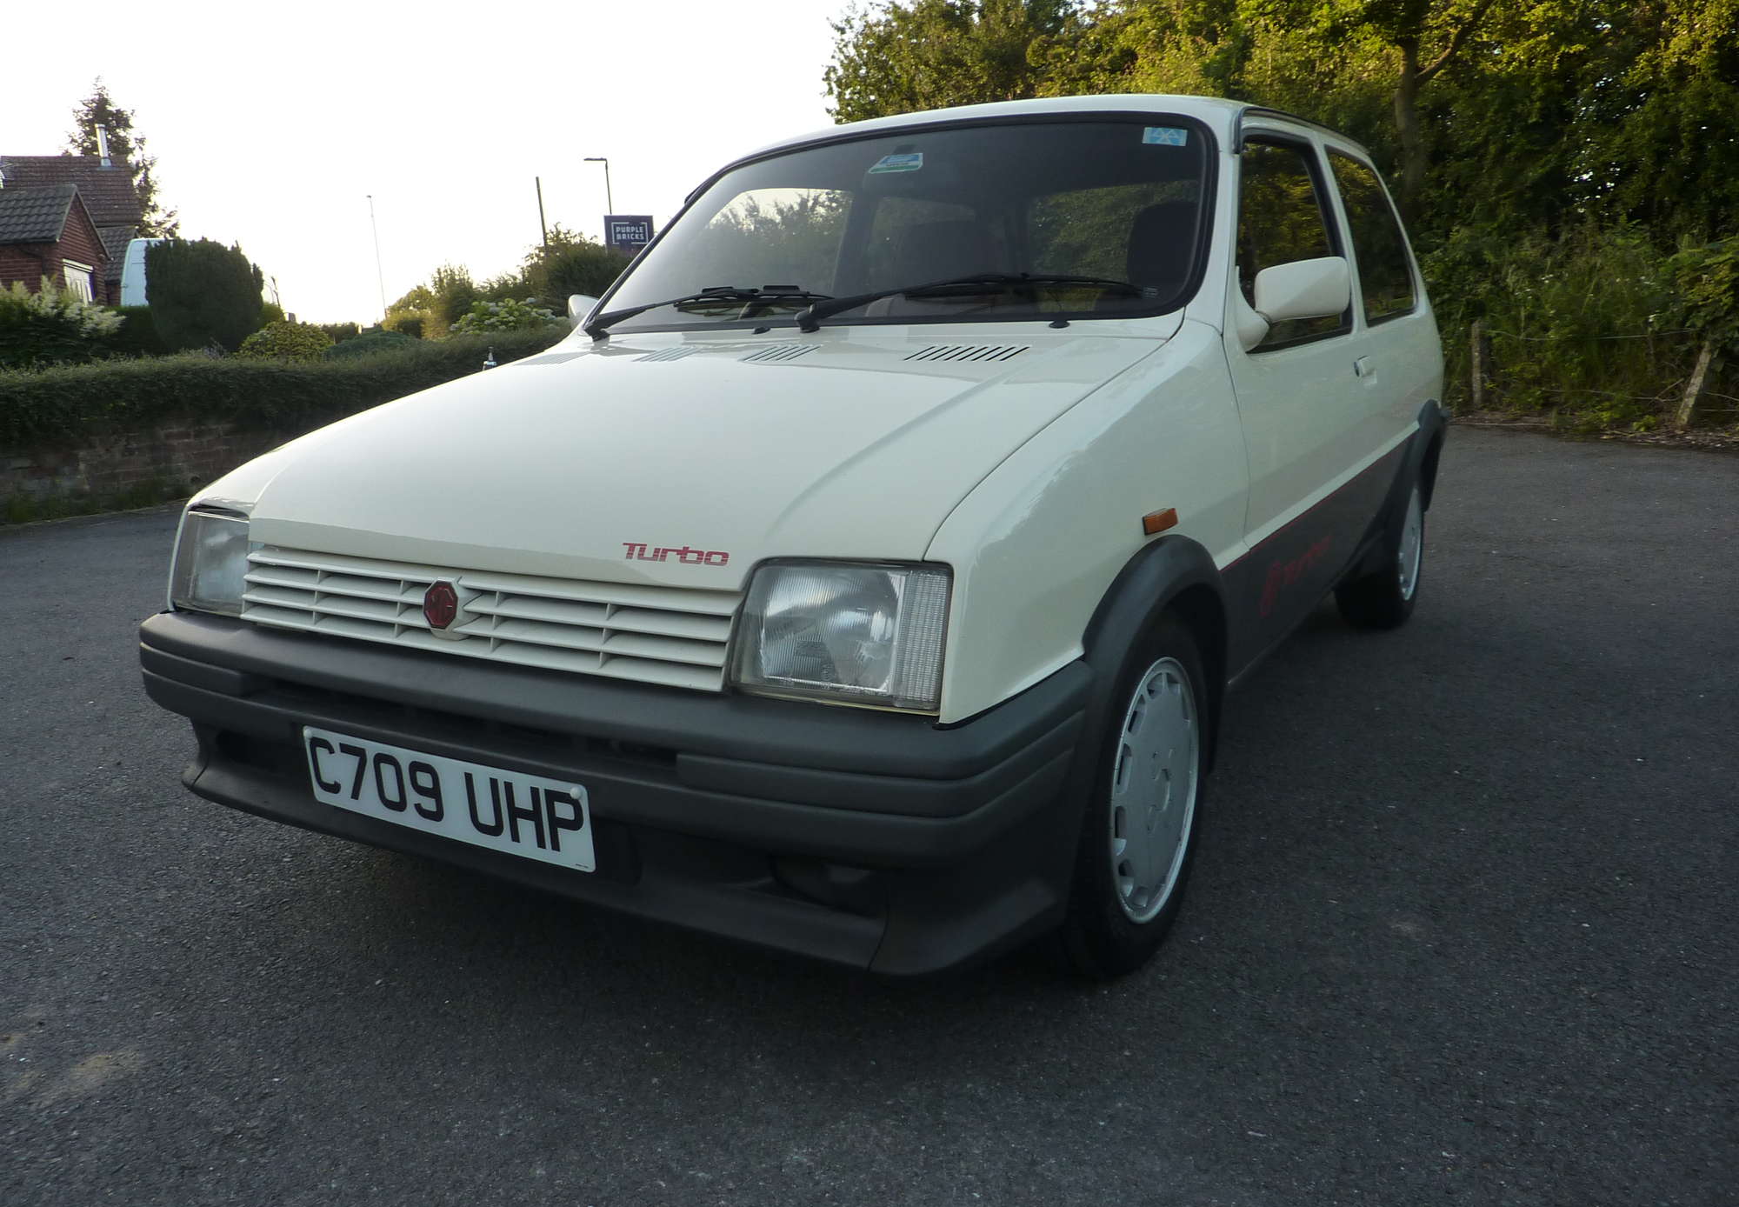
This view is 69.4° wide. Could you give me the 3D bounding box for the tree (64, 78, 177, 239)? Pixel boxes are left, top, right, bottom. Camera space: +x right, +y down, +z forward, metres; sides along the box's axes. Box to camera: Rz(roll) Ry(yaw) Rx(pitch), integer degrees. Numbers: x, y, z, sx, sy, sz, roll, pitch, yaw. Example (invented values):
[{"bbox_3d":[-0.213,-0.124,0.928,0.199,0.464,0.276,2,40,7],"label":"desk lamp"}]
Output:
[{"bbox_3d":[-21.478,-10.725,36.000,3.300,8.000,3.300,-9,14,-28],"label":"tree"}]

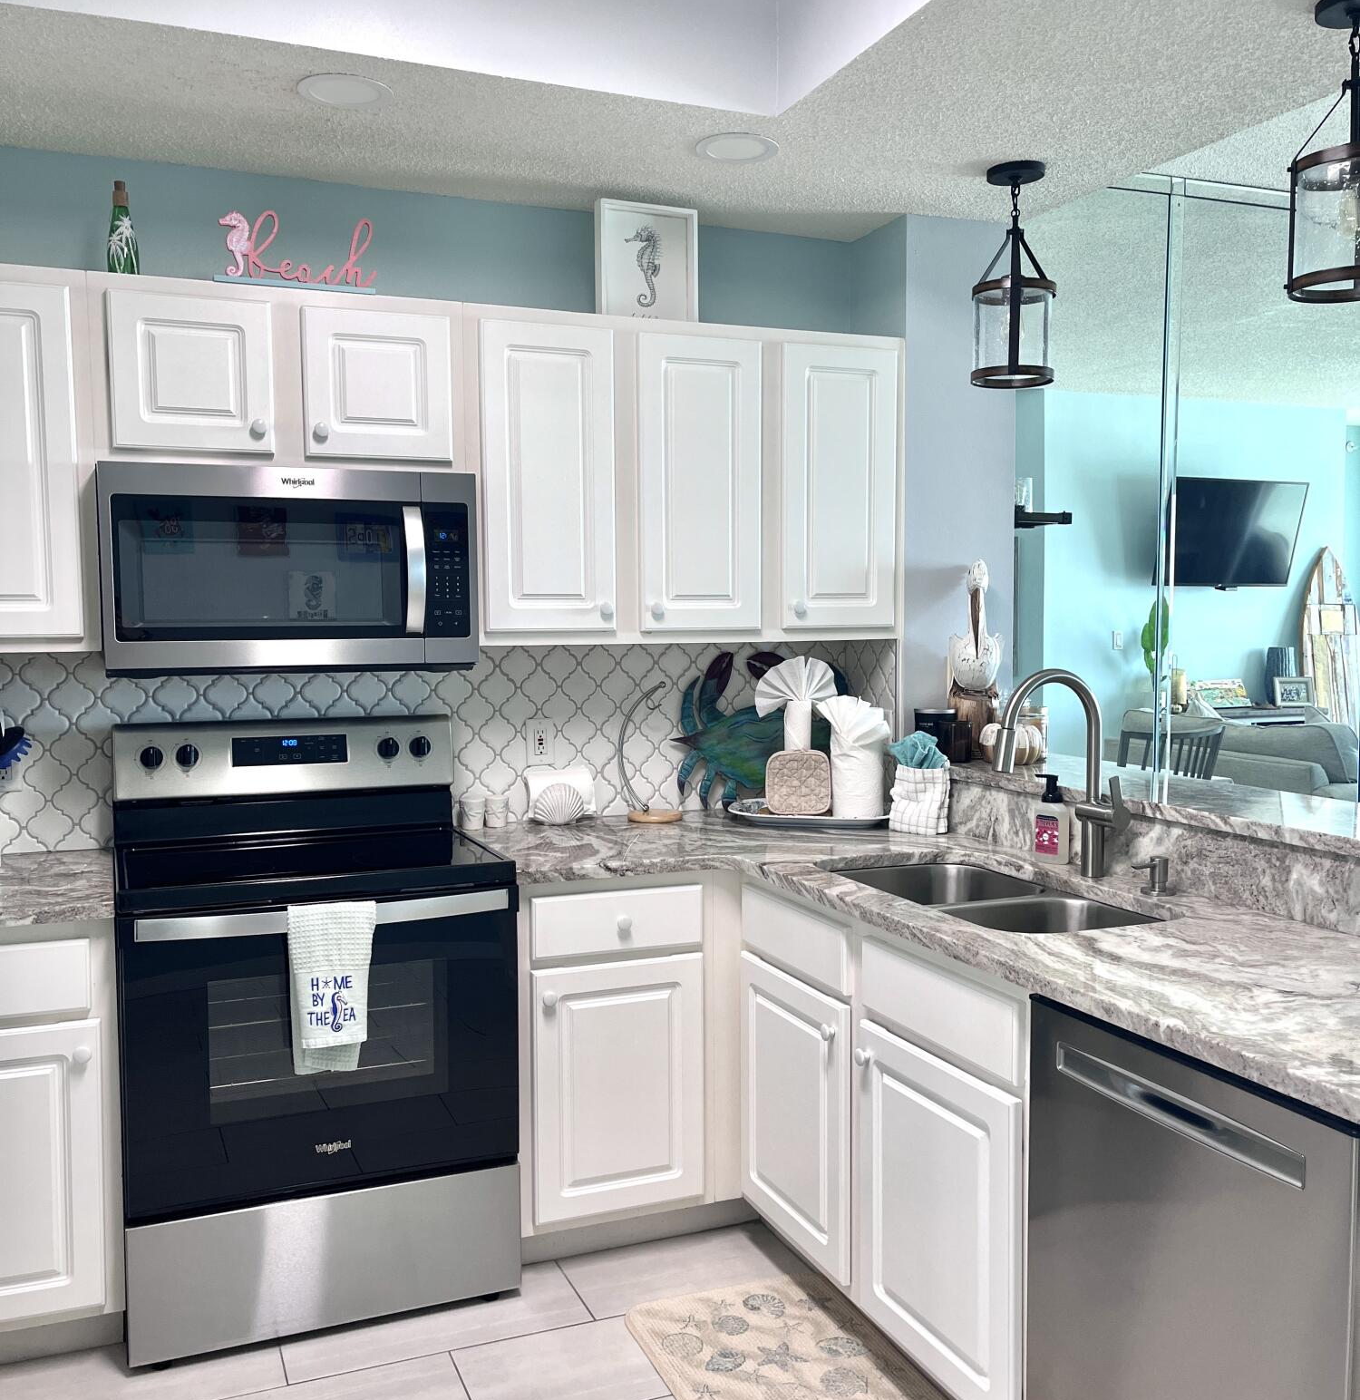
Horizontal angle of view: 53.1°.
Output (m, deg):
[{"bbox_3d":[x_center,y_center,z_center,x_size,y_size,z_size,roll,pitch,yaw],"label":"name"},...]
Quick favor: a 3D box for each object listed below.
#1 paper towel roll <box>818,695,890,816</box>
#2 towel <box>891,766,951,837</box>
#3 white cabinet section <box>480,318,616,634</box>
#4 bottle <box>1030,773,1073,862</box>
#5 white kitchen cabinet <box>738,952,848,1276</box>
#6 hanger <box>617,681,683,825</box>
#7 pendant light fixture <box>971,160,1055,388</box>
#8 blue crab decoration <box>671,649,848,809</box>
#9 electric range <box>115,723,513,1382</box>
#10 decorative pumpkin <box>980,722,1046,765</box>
[{"bbox_3d":[0.456,0.149,3.535,0.170,0.302,0.148,0,4,0],"label":"paper towel roll"},{"bbox_3d":[0.585,0.244,3.307,0.130,0.160,0.095,1,3,29],"label":"towel"},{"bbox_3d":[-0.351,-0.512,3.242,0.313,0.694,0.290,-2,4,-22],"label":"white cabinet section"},{"bbox_3d":[0.805,0.254,2.946,0.058,0.187,0.070,-3,5,-39],"label":"bottle"},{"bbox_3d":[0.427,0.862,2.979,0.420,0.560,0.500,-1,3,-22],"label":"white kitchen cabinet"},{"bbox_3d":[-0.078,0.132,3.572,0.178,0.365,0.140,-1,3,-7],"label":"hanger"},{"bbox_3d":[0.757,-0.959,3.072,0.188,0.480,0.188,0,4,0],"label":"pendant light fixture"},{"bbox_3d":[0.242,0.087,3.725,0.545,0.440,0.060,-1,3,-22],"label":"blue crab decoration"},{"bbox_3d":[-0.804,0.668,2.962,0.759,1.196,0.700,-2,4,-22],"label":"electric range"},{"bbox_3d":[0.795,0.105,3.266,0.160,0.112,0.160,0,4,0],"label":"decorative pumpkin"}]

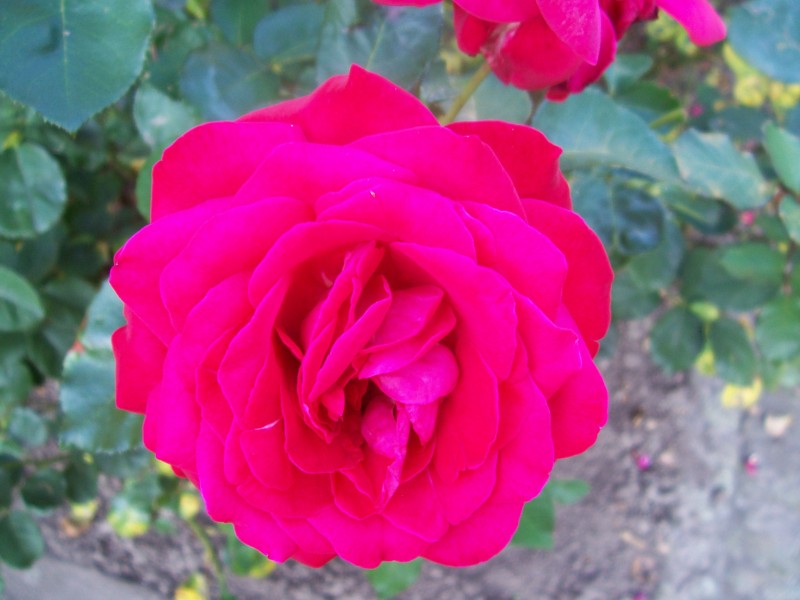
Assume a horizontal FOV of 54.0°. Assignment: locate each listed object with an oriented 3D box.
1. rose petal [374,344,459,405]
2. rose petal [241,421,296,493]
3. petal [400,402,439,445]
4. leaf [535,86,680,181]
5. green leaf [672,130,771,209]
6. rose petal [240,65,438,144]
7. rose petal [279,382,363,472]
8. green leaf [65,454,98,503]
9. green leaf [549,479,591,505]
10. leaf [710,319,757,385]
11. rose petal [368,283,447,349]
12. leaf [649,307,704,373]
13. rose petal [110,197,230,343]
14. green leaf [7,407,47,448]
[{"bbox_3d":[0.004,0.017,0.182,0.020,0.015,0.011,13,33,-14],"label":"rose petal"},{"bbox_3d":[-0.031,0.036,0.183,0.013,0.017,0.008,-13,8,-10],"label":"rose petal"},{"bbox_3d":[0.005,0.029,0.184,0.009,0.006,0.011,-11,78,-2],"label":"petal"},{"bbox_3d":[0.081,-0.064,0.310,0.062,0.014,0.037,25,65,9],"label":"leaf"},{"bbox_3d":[0.143,-0.058,0.350,0.050,0.012,0.030,33,68,11],"label":"green leaf"},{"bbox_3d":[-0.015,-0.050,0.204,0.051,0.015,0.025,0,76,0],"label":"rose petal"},{"bbox_3d":[-0.018,0.030,0.187,0.022,0.012,0.023,28,57,1],"label":"rose petal"},{"bbox_3d":[-0.174,0.097,0.430,0.020,0.010,0.028,-8,73,-2],"label":"green leaf"},{"bbox_3d":[0.095,0.110,0.450,0.028,0.007,0.016,-5,73,-2],"label":"green leaf"},{"bbox_3d":[0.212,0.033,0.500,0.028,0.007,0.046,-26,56,-15],"label":"leaf"},{"bbox_3d":[0.002,0.004,0.183,0.018,0.017,0.011,18,32,-16],"label":"rose petal"},{"bbox_3d":[0.176,0.026,0.500,0.034,0.010,0.048,6,69,2],"label":"leaf"},{"bbox_3d":[-0.056,-0.007,0.193,0.034,0.014,0.036,21,89,13],"label":"rose petal"},{"bbox_3d":[-0.238,0.081,0.500,0.026,0.007,0.029,-36,65,-24],"label":"green leaf"}]

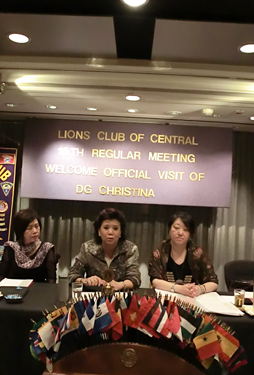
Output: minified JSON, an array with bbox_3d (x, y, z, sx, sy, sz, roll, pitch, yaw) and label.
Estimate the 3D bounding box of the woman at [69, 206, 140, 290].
[{"bbox_3d":[-0.165,0.769,2.497,0.500,1.240,0.720,3,-3,-1],"label":"woman"}]

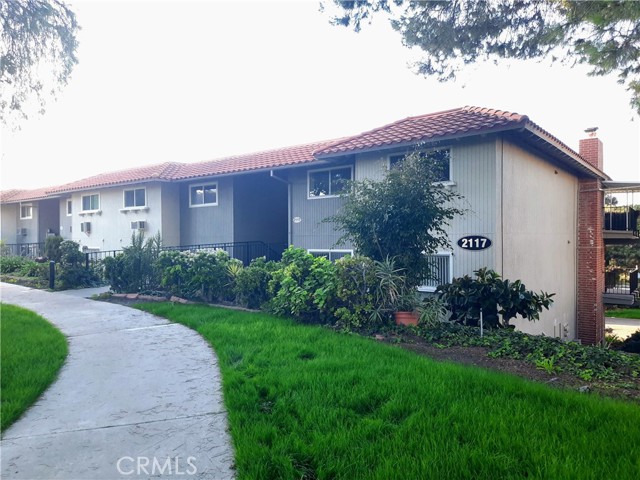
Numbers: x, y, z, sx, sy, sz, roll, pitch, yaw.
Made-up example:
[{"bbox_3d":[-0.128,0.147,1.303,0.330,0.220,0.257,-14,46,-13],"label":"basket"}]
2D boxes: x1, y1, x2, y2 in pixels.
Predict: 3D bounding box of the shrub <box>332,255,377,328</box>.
[{"bbox_3d":[0.709,1.059,9.500,0.877,1.475,0.877,0,1,4],"label":"shrub"}]

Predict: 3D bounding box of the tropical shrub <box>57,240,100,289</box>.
[{"bbox_3d":[-7.576,0.769,14.500,1.353,1.476,1.285,0,1,-28],"label":"tropical shrub"}]

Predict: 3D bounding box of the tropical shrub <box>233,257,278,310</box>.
[{"bbox_3d":[-1.493,0.984,10.700,1.033,1.168,1.033,0,1,-8],"label":"tropical shrub"}]

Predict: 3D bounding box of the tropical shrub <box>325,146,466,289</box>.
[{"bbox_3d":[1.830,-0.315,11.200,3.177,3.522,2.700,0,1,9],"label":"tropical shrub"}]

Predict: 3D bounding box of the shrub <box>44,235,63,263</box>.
[{"bbox_3d":[-10.090,0.435,17.500,0.682,1.287,0.682,0,1,-30],"label":"shrub"}]

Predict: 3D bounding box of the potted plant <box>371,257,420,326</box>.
[{"bbox_3d":[1.633,1.125,10.000,1.049,1.490,0.997,0,1,9],"label":"potted plant"}]

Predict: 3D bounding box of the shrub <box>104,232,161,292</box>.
[{"bbox_3d":[-5.314,0.638,13.100,1.650,1.650,1.485,0,1,-22],"label":"shrub"}]

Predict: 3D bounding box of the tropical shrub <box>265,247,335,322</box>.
[{"bbox_3d":[-0.388,0.944,9.700,1.425,1.567,1.282,0,1,-2],"label":"tropical shrub"}]

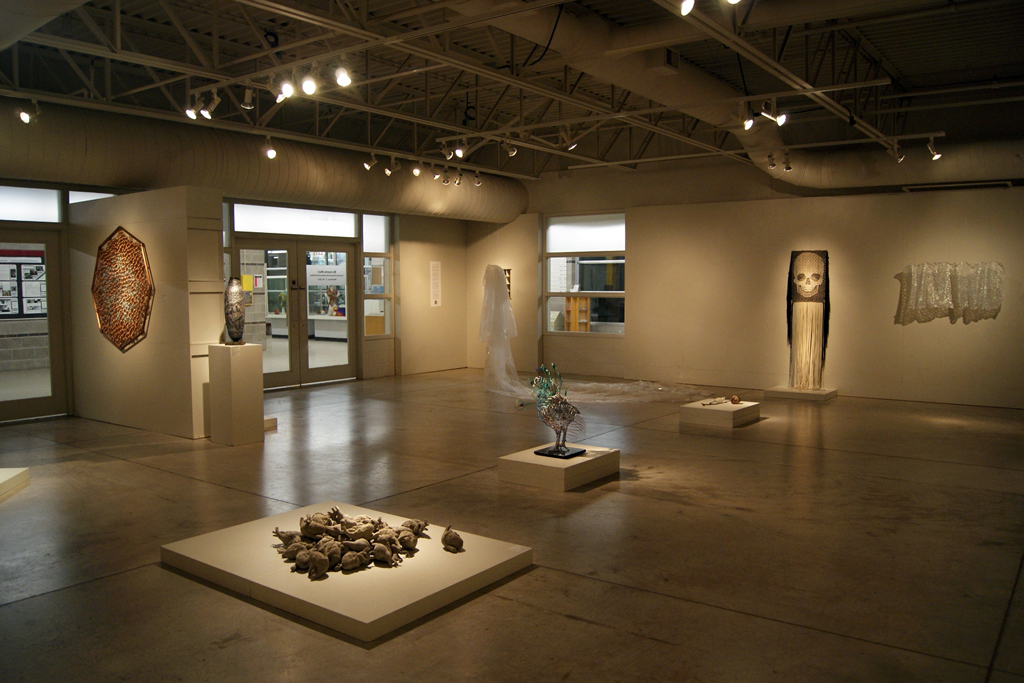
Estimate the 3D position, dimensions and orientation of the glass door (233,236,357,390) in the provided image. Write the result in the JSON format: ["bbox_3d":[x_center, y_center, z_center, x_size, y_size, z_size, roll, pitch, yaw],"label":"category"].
[{"bbox_3d":[-3.227,-0.424,11.610,0.090,2.190,2.190,3,5,37],"label":"glass door"}]

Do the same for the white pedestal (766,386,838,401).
[{"bbox_3d":[3.930,0.701,10.438,0.790,0.080,0.580,3,5,36],"label":"white pedestal"}]

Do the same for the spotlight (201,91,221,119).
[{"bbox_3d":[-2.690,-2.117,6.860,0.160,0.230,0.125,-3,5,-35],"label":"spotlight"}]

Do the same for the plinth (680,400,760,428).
[{"bbox_3d":[2.314,0.786,8.509,0.594,0.171,0.797,3,5,37],"label":"plinth"}]

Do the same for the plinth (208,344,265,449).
[{"bbox_3d":[-2.634,0.503,7.363,0.366,0.928,0.334,3,5,37],"label":"plinth"}]

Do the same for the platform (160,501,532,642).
[{"bbox_3d":[-0.890,1.153,4.154,1.600,0.085,1.180,3,5,36],"label":"platform"}]

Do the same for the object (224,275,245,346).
[{"bbox_3d":[-2.660,-0.300,7.360,0.190,0.650,0.190,3,5,35],"label":"object"}]

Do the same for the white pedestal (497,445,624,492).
[{"bbox_3d":[0.375,0.966,5.990,0.608,0.175,0.772,3,5,37],"label":"white pedestal"}]

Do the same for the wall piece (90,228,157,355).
[{"bbox_3d":[-4.036,-0.545,7.949,1.170,1.290,0.080,3,5,35],"label":"wall piece"}]

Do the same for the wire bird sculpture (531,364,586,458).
[{"bbox_3d":[0.373,0.529,6.042,0.340,0.691,0.290,-3,5,-32],"label":"wire bird sculpture"}]

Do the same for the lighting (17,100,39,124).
[{"bbox_3d":[-4.590,-2.170,7.277,0.140,0.200,0.180,2,4,23],"label":"lighting"}]

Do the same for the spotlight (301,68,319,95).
[{"bbox_3d":[-1.595,-2.056,6.050,0.125,0.200,0.170,0,4,6],"label":"spotlight"}]

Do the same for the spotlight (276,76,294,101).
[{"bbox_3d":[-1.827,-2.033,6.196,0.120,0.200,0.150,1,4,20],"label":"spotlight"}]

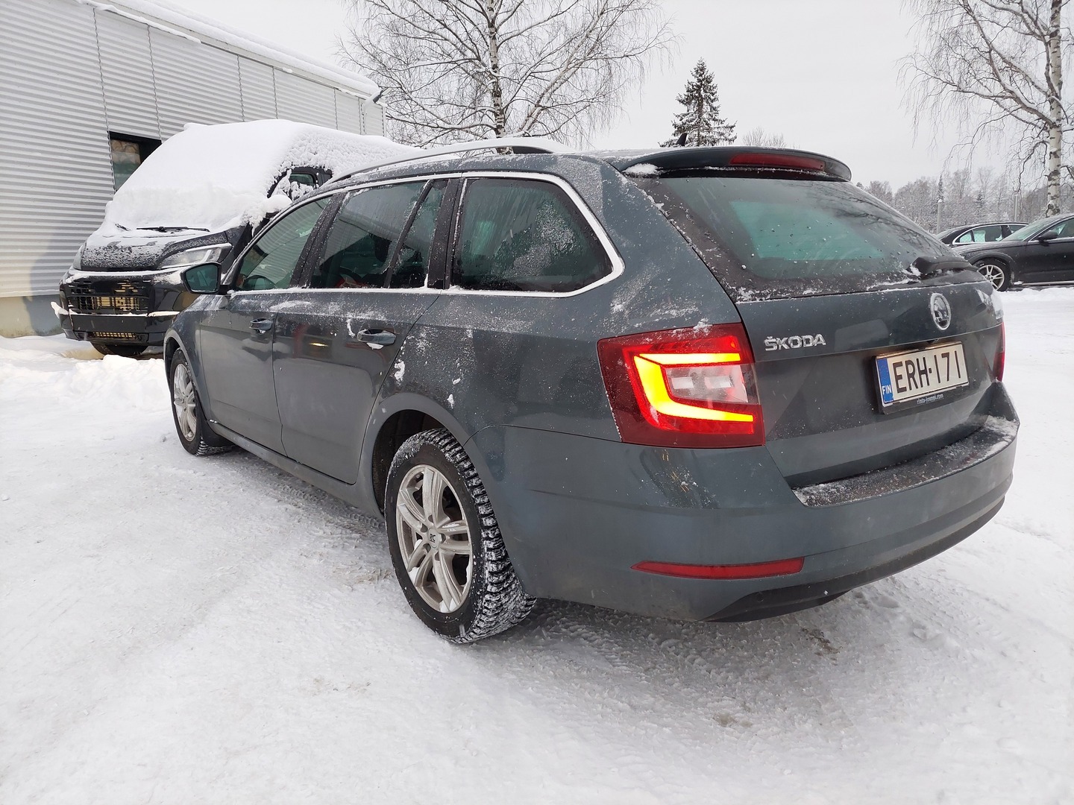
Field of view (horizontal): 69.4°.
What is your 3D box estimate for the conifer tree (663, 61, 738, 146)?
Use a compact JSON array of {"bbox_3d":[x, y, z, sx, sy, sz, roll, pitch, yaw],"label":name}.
[{"bbox_3d":[10.061,-14.494,47.030,5.400,11.950,5.400,0,11,0],"label":"conifer tree"}]

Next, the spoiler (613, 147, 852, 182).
[{"bbox_3d":[0.642,-0.698,2.276,1.100,0.090,0.230,-9,14,-37],"label":"spoiler"}]

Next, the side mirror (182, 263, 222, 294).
[{"bbox_3d":[-1.623,-0.601,3.742,0.200,0.150,0.120,-9,14,-37],"label":"side mirror"}]

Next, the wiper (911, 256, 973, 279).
[{"bbox_3d":[1.086,-0.357,2.076,0.370,0.075,0.065,-9,14,-37],"label":"wiper"}]

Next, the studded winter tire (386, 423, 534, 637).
[{"bbox_3d":[-0.236,0.393,2.385,0.205,0.630,0.630,-9,14,-37],"label":"studded winter tire"}]

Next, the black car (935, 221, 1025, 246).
[{"bbox_3d":[11.421,-3.605,18.752,4.850,1.500,1.870,-1,11,-5],"label":"black car"}]

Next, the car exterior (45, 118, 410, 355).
[{"bbox_3d":[-3.115,-1.970,9.564,2.050,2.450,5.500,4,12,20],"label":"car exterior"}]

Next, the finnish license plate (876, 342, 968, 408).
[{"bbox_3d":[0.984,-0.077,1.962,0.442,0.118,0.015,-9,1,-37],"label":"finnish license plate"}]

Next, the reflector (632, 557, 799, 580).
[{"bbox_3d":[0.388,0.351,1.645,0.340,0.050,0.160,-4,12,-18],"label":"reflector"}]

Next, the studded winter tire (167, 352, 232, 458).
[{"bbox_3d":[-1.903,-0.012,4.447,0.205,0.630,0.630,-9,14,-37],"label":"studded winter tire"}]

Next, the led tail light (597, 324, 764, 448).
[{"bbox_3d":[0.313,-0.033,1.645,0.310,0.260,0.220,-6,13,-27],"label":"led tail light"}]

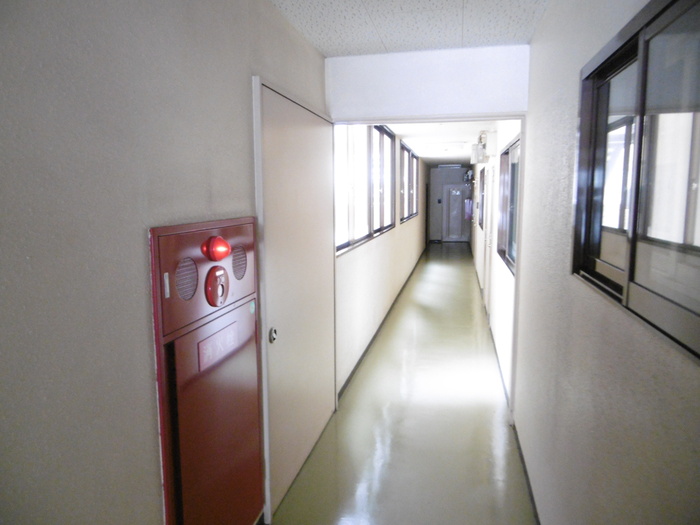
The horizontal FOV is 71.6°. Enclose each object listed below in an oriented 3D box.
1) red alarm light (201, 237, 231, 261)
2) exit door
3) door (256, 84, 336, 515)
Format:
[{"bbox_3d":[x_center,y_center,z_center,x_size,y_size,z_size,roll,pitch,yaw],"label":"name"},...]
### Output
[{"bbox_3d":[-0.470,-0.045,1.727,0.090,0.088,0.088,2,8,12],"label":"red alarm light"},{"bbox_3d":[3.527,-1.593,15.949,0.900,1.900,0.050,2,8,12],"label":"exit door"},{"bbox_3d":[-0.266,0.158,2.817,0.045,2.031,1.201,2,8,12],"label":"door"}]

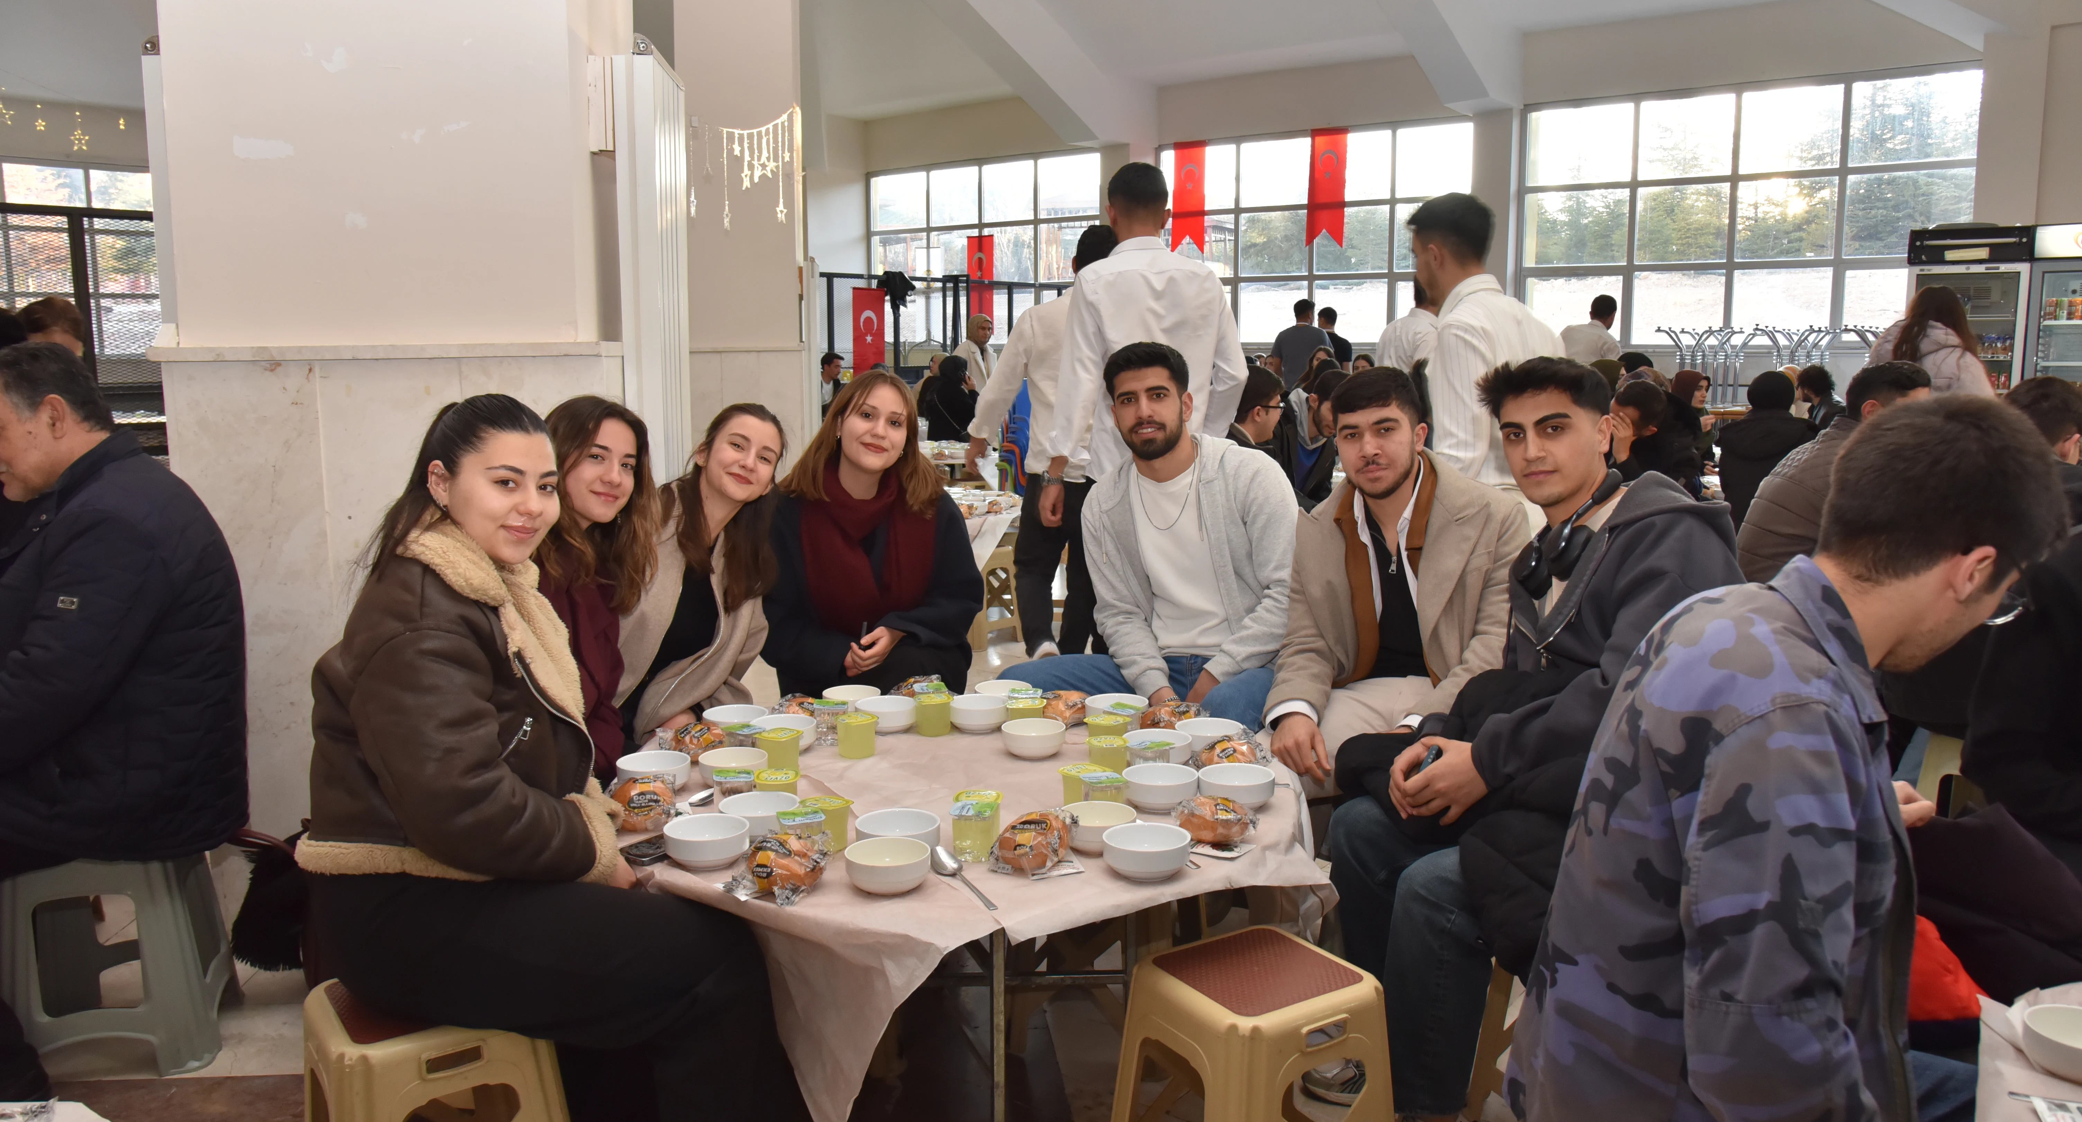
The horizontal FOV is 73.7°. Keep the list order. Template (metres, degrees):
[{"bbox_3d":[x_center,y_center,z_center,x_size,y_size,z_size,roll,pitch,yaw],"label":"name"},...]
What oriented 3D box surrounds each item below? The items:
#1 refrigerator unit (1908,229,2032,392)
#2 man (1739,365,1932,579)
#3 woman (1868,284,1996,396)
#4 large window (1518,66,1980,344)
[{"bbox_3d":[5.289,-0.842,7.955,0.620,2.020,0.650,6,10,35],"label":"refrigerator unit"},{"bbox_3d":[2.290,0.121,3.756,0.780,1.300,0.550,4,9,28],"label":"man"},{"bbox_3d":[3.603,-0.288,5.717,0.500,1.666,0.360,5,9,29],"label":"woman"},{"bbox_3d":[4.774,-2.395,9.593,2.780,1.770,0.120,6,10,35],"label":"large window"}]

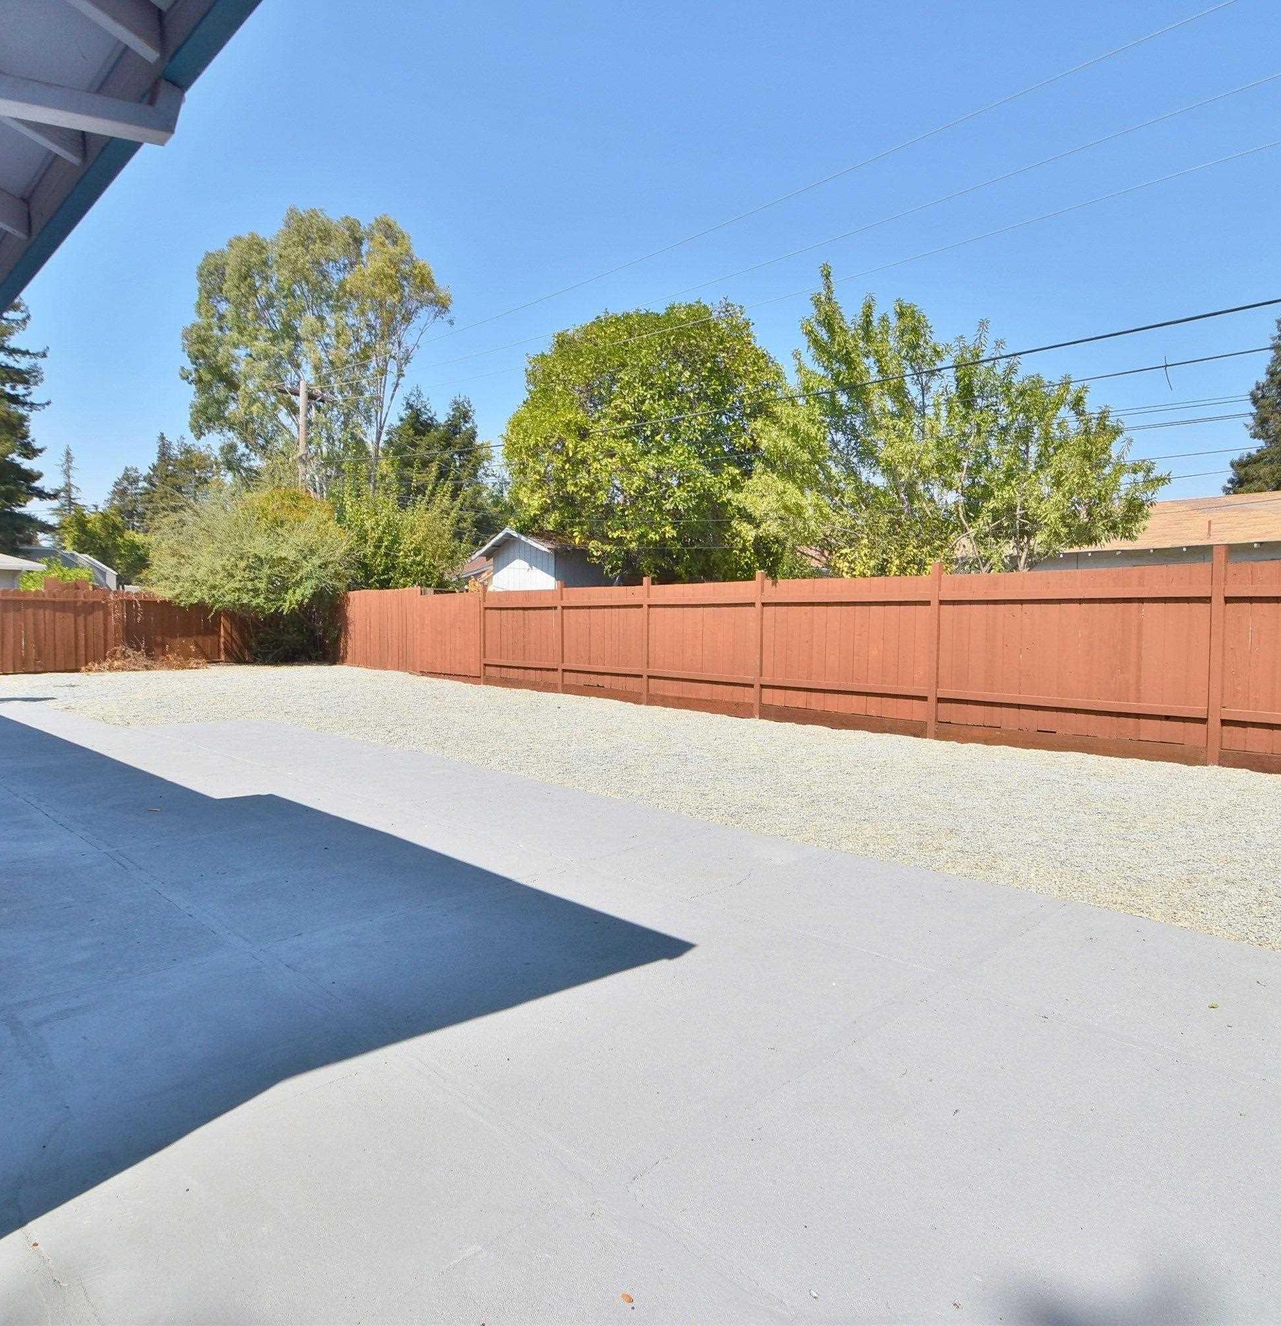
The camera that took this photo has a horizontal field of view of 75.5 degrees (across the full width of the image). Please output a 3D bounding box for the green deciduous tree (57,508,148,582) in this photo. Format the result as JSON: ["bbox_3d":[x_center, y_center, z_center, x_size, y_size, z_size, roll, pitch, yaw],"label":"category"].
[{"bbox_3d":[-21.095,-3.375,32.877,3.476,5.702,3.476,-2,3,-33],"label":"green deciduous tree"}]

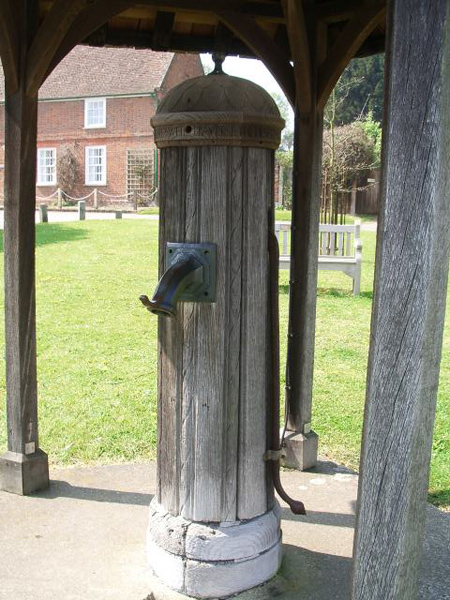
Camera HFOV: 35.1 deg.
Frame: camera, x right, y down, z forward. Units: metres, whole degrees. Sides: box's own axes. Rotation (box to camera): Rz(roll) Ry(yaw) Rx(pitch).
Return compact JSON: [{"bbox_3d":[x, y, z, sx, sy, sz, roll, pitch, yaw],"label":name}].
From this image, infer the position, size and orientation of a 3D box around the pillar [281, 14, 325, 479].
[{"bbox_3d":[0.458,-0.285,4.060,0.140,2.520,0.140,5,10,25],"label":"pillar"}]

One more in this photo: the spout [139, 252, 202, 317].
[{"bbox_3d":[-0.201,-0.053,2.535,0.125,0.215,0.280,6,11,27],"label":"spout"}]

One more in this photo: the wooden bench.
[{"bbox_3d":[0.770,-0.555,8.900,1.800,0.900,0.600,2,10,8],"label":"wooden bench"}]

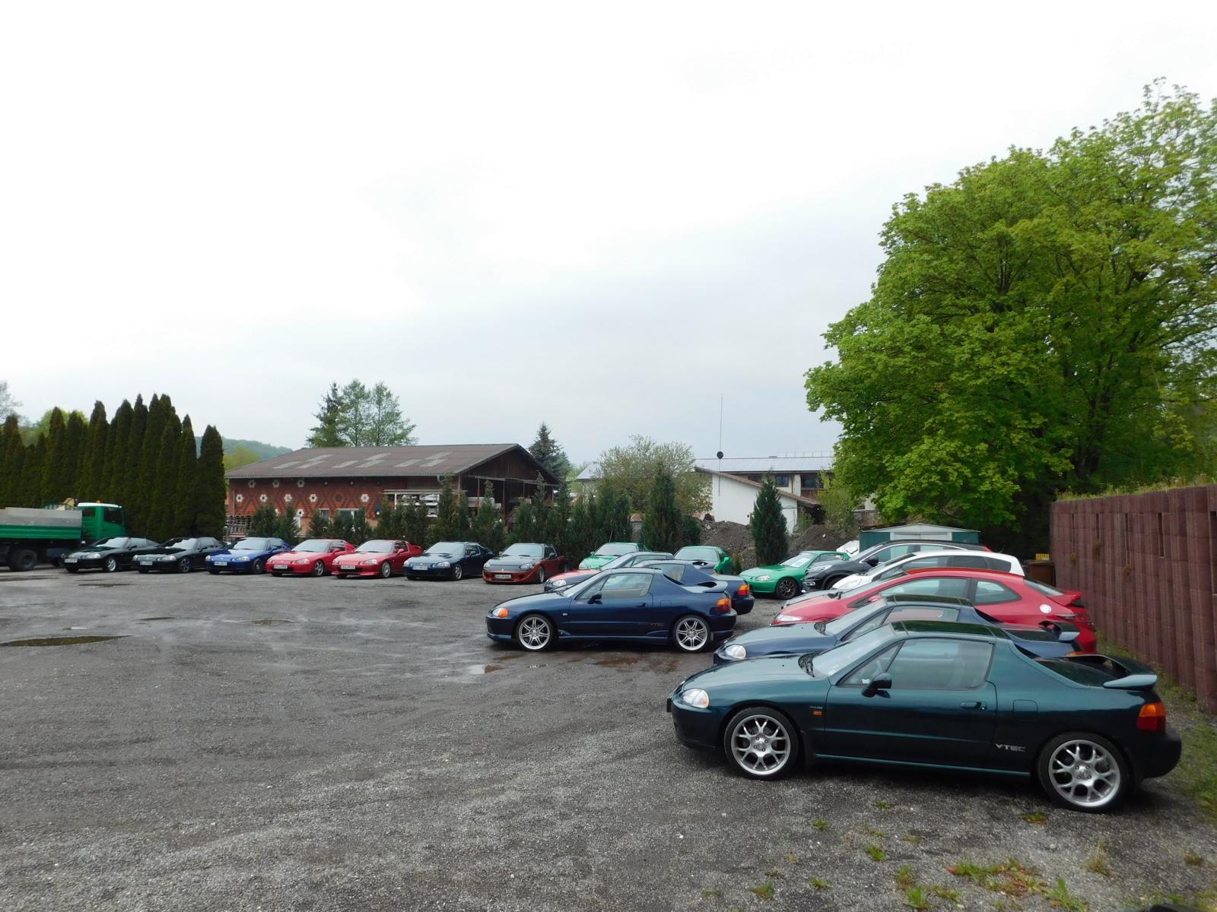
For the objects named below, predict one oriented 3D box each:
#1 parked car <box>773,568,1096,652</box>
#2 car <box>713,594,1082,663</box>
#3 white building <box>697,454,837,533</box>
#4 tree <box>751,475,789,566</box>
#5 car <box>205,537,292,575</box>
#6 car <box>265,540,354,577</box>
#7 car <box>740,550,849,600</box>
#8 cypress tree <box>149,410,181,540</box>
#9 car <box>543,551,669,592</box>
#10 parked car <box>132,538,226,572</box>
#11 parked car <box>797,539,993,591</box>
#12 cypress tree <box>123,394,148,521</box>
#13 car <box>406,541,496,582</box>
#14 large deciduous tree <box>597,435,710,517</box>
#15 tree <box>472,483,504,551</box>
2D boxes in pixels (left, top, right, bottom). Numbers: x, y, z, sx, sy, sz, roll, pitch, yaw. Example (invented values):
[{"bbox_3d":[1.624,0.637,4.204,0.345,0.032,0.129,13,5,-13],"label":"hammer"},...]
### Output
[{"bbox_3d":[4.475,2.274,12.533,4.270,1.440,1.790,-1,-4,18],"label":"parked car"},{"bbox_3d":[3.228,2.209,9.976,4.000,1.260,1.720,2,-4,9],"label":"car"},{"bbox_3d":[10.447,2.880,58.196,10.500,6.100,8.000,0,-4,2],"label":"white building"},{"bbox_3d":[5.171,2.304,28.310,1.220,3.410,1.220,-1,-4,10],"label":"tree"},{"bbox_3d":[-12.139,3.453,30.584,1.710,1.250,4.000,-1,-4,14],"label":"car"},{"bbox_3d":[-10.088,3.554,30.767,1.710,1.260,4.000,-1,-4,17],"label":"car"},{"bbox_3d":[5.606,3.233,24.135,4.000,1.260,1.720,2,-4,-18],"label":"car"},{"bbox_3d":[-18.494,1.332,36.588,1.300,6.400,1.300,3,-5,-27],"label":"cypress tree"},{"bbox_3d":[0.540,2.880,20.300,4.000,1.240,1.710,0,-4,-2],"label":"car"},{"bbox_3d":[-15.930,3.720,33.000,1.710,1.240,4.000,-1,-4,9],"label":"parked car"},{"bbox_3d":[6.697,2.682,19.943,4.500,1.610,1.810,-1,-4,14],"label":"parked car"},{"bbox_3d":[-20.076,0.970,37.314,1.150,7.200,1.150,3,-5,-28],"label":"cypress tree"},{"bbox_3d":[-4.979,3.344,28.339,1.710,1.250,4.000,-1,-4,17],"label":"car"},{"bbox_3d":[2.353,2.019,45.968,5.800,6.300,5.600,0,-4,3],"label":"large deciduous tree"},{"bbox_3d":[-4.434,2.641,32.505,1.190,3.280,1.190,0,-4,-8],"label":"tree"}]

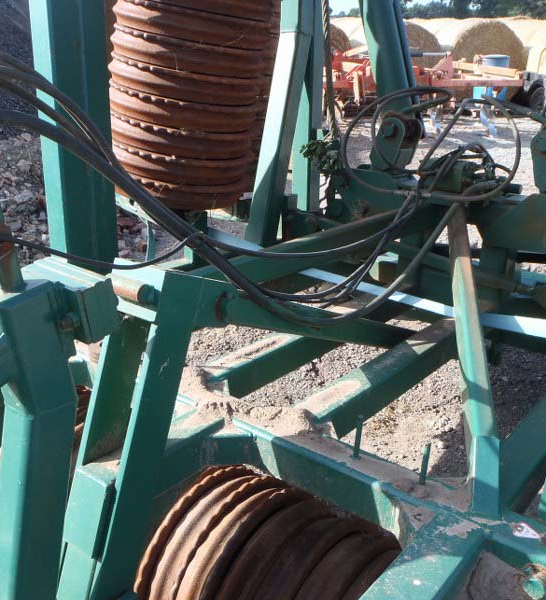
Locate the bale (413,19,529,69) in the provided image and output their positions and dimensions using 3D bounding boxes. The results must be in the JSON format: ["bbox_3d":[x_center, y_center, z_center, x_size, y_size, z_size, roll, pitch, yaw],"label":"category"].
[{"bbox_3d":[3.832,-4.471,12.155,1.380,1.380,1.220,-1,24,-4],"label":"bale"}]

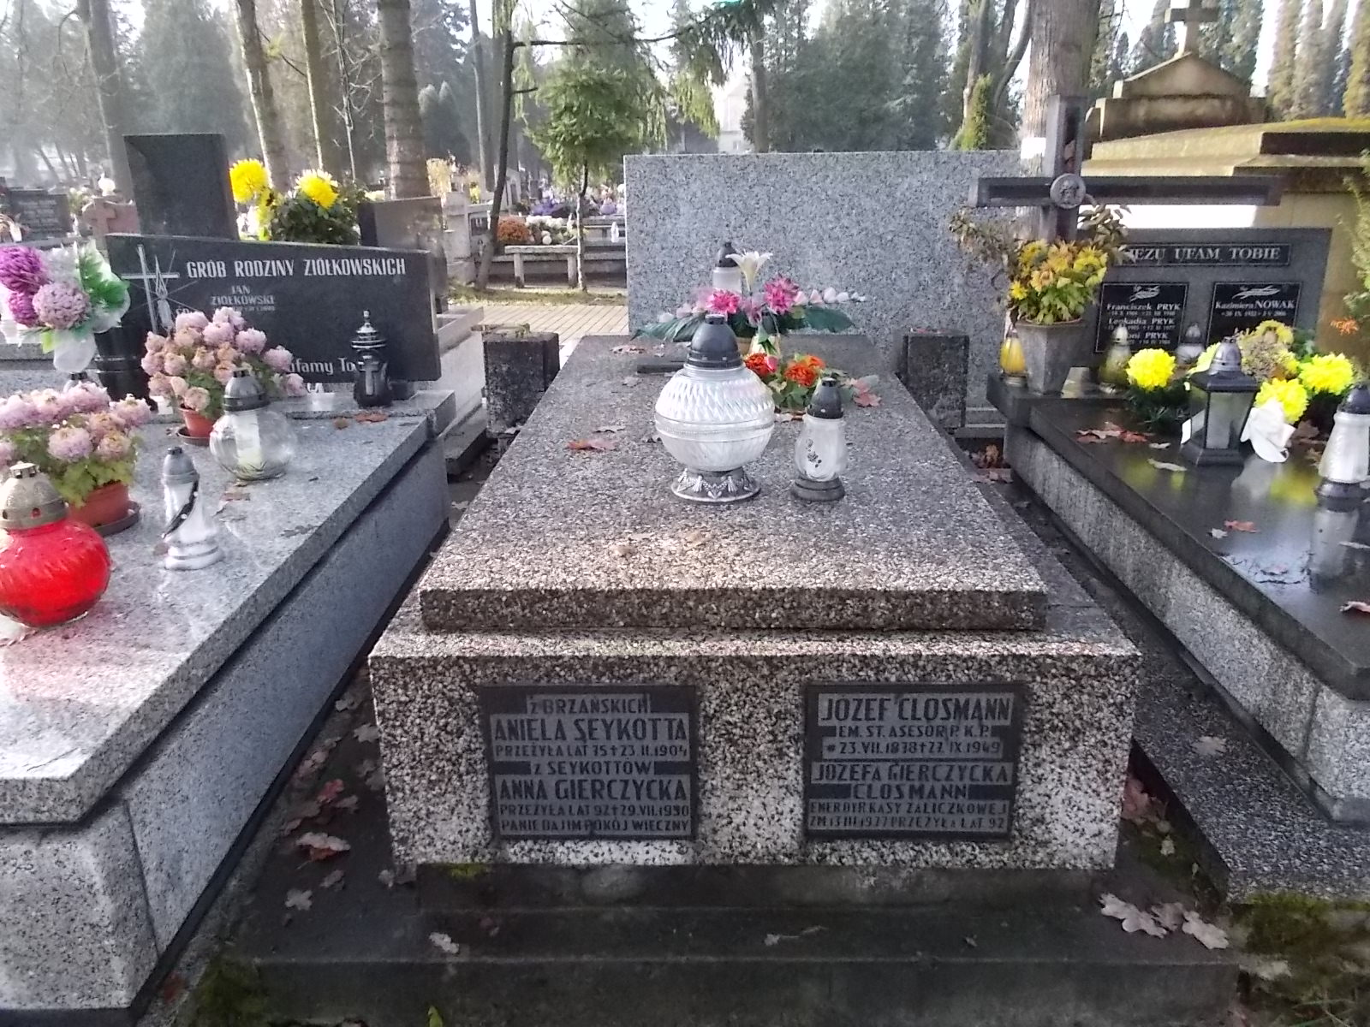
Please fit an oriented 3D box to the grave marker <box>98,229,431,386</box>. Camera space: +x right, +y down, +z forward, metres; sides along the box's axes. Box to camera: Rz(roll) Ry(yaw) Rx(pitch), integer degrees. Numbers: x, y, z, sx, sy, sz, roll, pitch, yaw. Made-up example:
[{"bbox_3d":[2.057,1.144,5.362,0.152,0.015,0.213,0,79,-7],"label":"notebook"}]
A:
[{"bbox_3d":[-1.169,-0.590,2.966,0.895,0.420,0.075,0,19,1],"label":"grave marker"}]

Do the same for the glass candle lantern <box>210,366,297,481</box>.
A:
[{"bbox_3d":[-1.034,-0.218,2.460,0.194,0.244,0.194,0,19,2],"label":"glass candle lantern"}]

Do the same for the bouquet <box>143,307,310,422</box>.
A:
[{"bbox_3d":[-1.221,-0.389,2.720,0.400,0.280,0.360,0,19,2],"label":"bouquet"}]

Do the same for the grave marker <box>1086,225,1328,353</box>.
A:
[{"bbox_3d":[1.663,-0.697,3.381,0.790,0.465,0.085,0,19,1],"label":"grave marker"}]

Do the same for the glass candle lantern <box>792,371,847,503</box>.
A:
[{"bbox_3d":[0.249,-0.143,1.897,0.101,0.219,0.101,0,19,2],"label":"glass candle lantern"}]

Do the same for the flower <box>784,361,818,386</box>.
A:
[{"bbox_3d":[0.279,-0.336,2.469,0.080,0.055,0.075,0,18,2],"label":"flower"}]

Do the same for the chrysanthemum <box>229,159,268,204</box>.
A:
[{"bbox_3d":[-1.450,-1.105,3.420,0.120,0.140,0.120,0,18,2],"label":"chrysanthemum"}]

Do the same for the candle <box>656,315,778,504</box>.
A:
[{"bbox_3d":[0.054,-0.196,1.895,0.223,0.326,0.223,0,19,2],"label":"candle"}]

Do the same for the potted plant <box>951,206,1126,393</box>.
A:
[{"bbox_3d":[1.112,-0.685,3.303,0.480,0.545,0.400,0,18,2],"label":"potted plant"}]

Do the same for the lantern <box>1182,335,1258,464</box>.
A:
[{"bbox_3d":[1.319,-0.280,2.541,0.112,0.305,0.115,0,18,2],"label":"lantern"}]

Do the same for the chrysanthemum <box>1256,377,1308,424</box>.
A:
[{"bbox_3d":[1.468,-0.278,2.530,0.118,0.112,0.115,0,19,2],"label":"chrysanthemum"}]

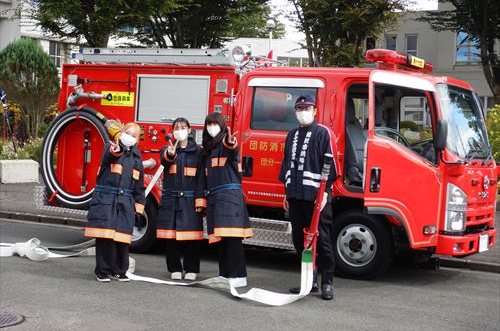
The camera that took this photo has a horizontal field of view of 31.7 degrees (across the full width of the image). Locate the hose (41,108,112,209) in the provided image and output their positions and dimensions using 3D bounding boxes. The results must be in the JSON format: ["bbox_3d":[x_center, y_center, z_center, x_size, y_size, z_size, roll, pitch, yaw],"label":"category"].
[{"bbox_3d":[-1.958,-0.086,10.120,0.950,1.150,0.200,4,2,21],"label":"hose"}]

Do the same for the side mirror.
[{"bbox_3d":[1.847,-0.289,8.500,0.100,0.330,0.180,4,2,32],"label":"side mirror"}]

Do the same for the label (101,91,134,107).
[{"bbox_3d":[-1.495,-0.747,9.970,0.430,0.160,0.010,4,2,21],"label":"label"}]

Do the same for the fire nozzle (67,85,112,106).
[{"bbox_3d":[-1.931,-0.842,10.600,0.660,0.250,0.170,4,2,29],"label":"fire nozzle"}]

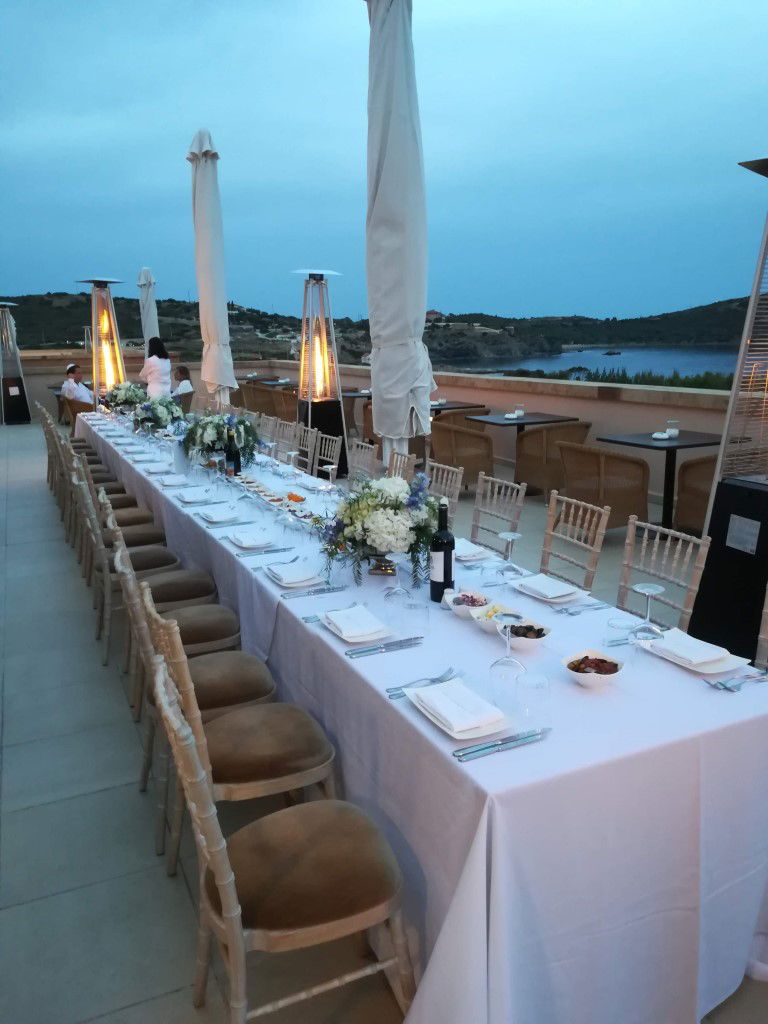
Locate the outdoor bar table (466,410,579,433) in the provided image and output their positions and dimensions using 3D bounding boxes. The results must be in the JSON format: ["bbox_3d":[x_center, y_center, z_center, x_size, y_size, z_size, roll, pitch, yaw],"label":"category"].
[{"bbox_3d":[1.522,-0.656,8.603,1.080,0.790,0.690,-6,14,-29],"label":"outdoor bar table"}]

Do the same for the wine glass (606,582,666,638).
[{"bbox_3d":[0.627,0.282,1.839,0.085,0.200,0.085,-6,14,-25],"label":"wine glass"}]

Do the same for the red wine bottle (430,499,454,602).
[{"bbox_3d":[0.179,0.121,2.327,0.076,0.304,0.076,-1,12,0],"label":"red wine bottle"}]

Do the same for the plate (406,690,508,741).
[{"bbox_3d":[0.156,0.418,1.619,0.158,0.026,0.215,-6,14,-25],"label":"plate"}]

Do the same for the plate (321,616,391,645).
[{"bbox_3d":[-0.079,0.320,2.152,0.148,0.022,0.235,-6,14,-26],"label":"plate"}]

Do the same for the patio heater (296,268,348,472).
[{"bbox_3d":[-0.718,-1.536,8.764,0.550,2.310,0.550,-6,14,-25],"label":"patio heater"}]

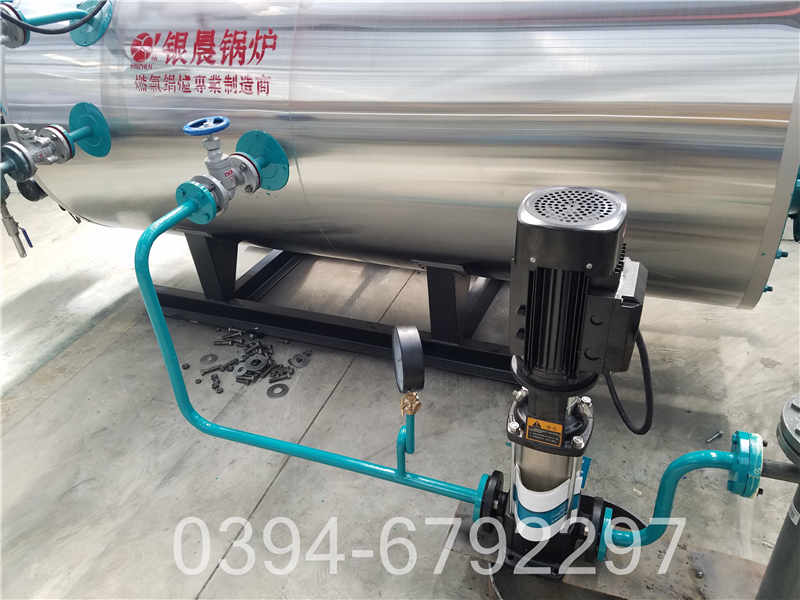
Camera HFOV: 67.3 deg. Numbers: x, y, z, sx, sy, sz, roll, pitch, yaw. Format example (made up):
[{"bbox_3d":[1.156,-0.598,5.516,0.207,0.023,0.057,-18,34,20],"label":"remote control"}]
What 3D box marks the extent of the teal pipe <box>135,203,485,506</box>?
[{"bbox_3d":[-0.185,0.095,1.428,0.829,0.537,0.278,9,34,20],"label":"teal pipe"}]

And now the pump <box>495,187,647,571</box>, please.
[{"bbox_3d":[0.302,0.203,1.180,0.262,0.828,0.220,8,33,18],"label":"pump"}]

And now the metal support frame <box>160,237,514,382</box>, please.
[{"bbox_3d":[-0.137,-0.179,2.324,1.663,0.396,0.728,9,34,20],"label":"metal support frame"}]

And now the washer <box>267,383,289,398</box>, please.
[{"bbox_3d":[-0.398,0.297,1.958,0.072,0.005,0.072,-3,32,2],"label":"washer"}]

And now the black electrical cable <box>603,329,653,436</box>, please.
[{"bbox_3d":[0.406,0.146,1.062,0.096,0.223,0.066,9,34,20],"label":"black electrical cable"}]

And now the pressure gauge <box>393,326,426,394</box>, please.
[{"bbox_3d":[0.018,0.116,1.165,0.040,0.128,0.128,-7,32,-5],"label":"pressure gauge"}]

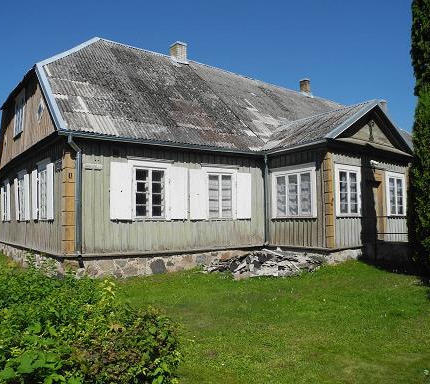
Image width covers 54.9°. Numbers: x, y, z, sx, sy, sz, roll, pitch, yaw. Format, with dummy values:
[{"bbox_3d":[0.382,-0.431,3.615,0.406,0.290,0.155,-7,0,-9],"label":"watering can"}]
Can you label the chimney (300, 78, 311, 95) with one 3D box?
[{"bbox_3d":[5.137,-5.967,23.556,0.440,0.880,0.440,2,-5,-35],"label":"chimney"}]

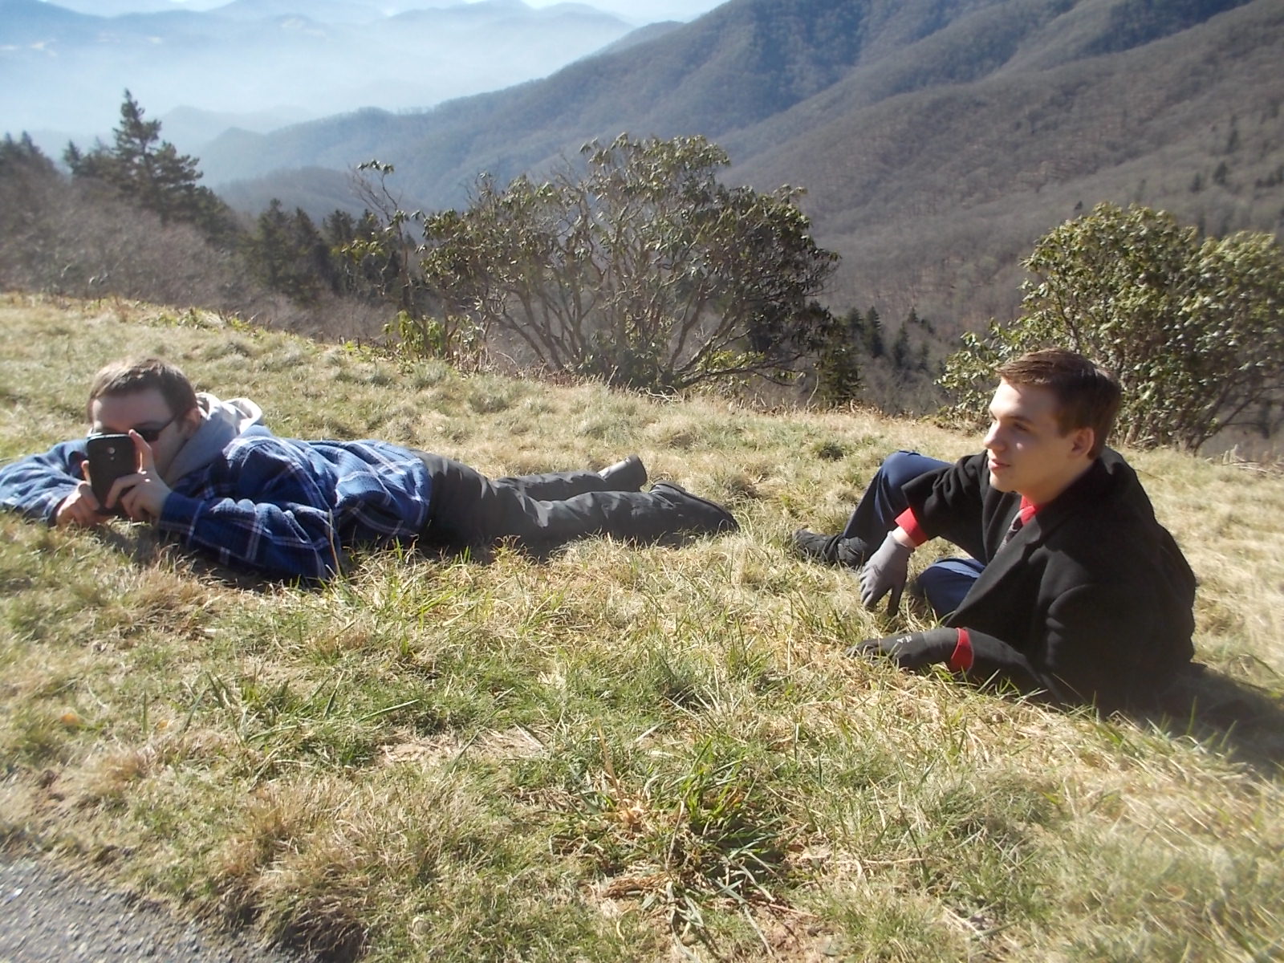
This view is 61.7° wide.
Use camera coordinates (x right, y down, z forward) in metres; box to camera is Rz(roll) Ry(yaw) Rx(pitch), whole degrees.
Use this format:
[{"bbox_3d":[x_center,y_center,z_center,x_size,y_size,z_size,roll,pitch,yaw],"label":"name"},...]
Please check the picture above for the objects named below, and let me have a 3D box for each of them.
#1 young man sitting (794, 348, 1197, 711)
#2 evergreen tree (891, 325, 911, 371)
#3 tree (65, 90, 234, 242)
[{"bbox_3d":[0.641,0.072,2.047,0.813,0.711,0.860,2,24,14],"label":"young man sitting"},{"bbox_3d":[43.225,-22.074,180.000,3.600,8.300,3.600,1,24,13],"label":"evergreen tree"},{"bbox_3d":[-21.912,-13.630,48.000,6.300,8.200,6.300,-14,25,-21],"label":"tree"}]

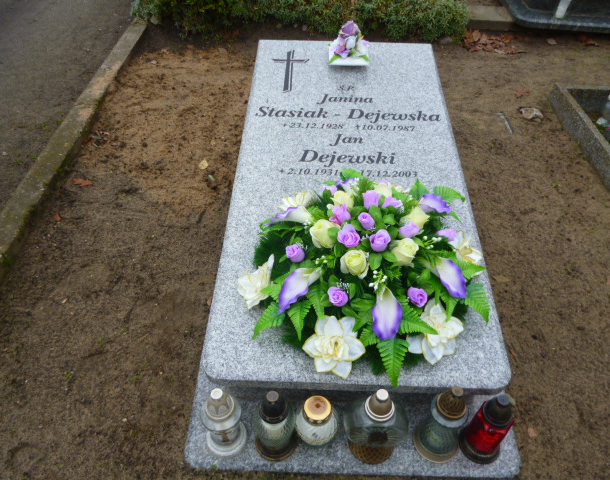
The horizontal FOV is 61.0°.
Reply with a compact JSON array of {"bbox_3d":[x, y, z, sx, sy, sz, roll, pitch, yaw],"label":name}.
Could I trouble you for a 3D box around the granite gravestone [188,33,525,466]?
[{"bbox_3d":[0.160,-0.160,1.902,0.895,0.424,1.870,2,43,1],"label":"granite gravestone"}]

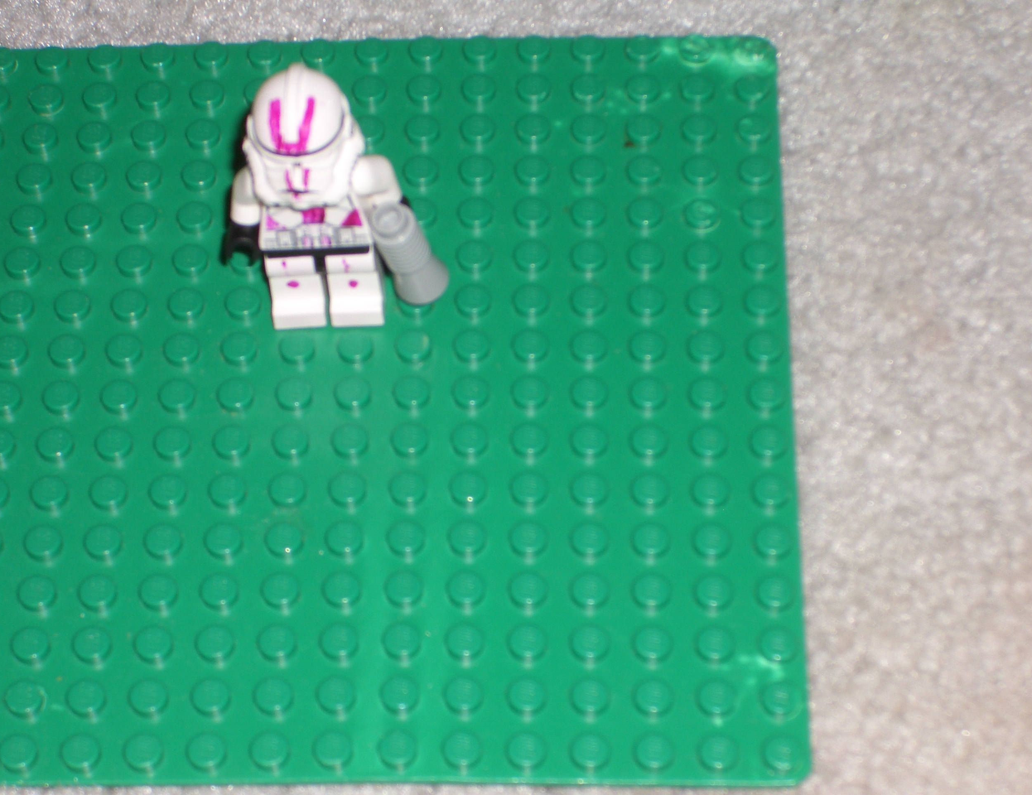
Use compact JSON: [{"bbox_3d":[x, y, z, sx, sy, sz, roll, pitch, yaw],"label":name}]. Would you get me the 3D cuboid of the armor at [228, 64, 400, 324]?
[{"bbox_3d":[-0.027,-0.026,0.431,0.024,0.043,0.015,0,53,1],"label":"armor"}]

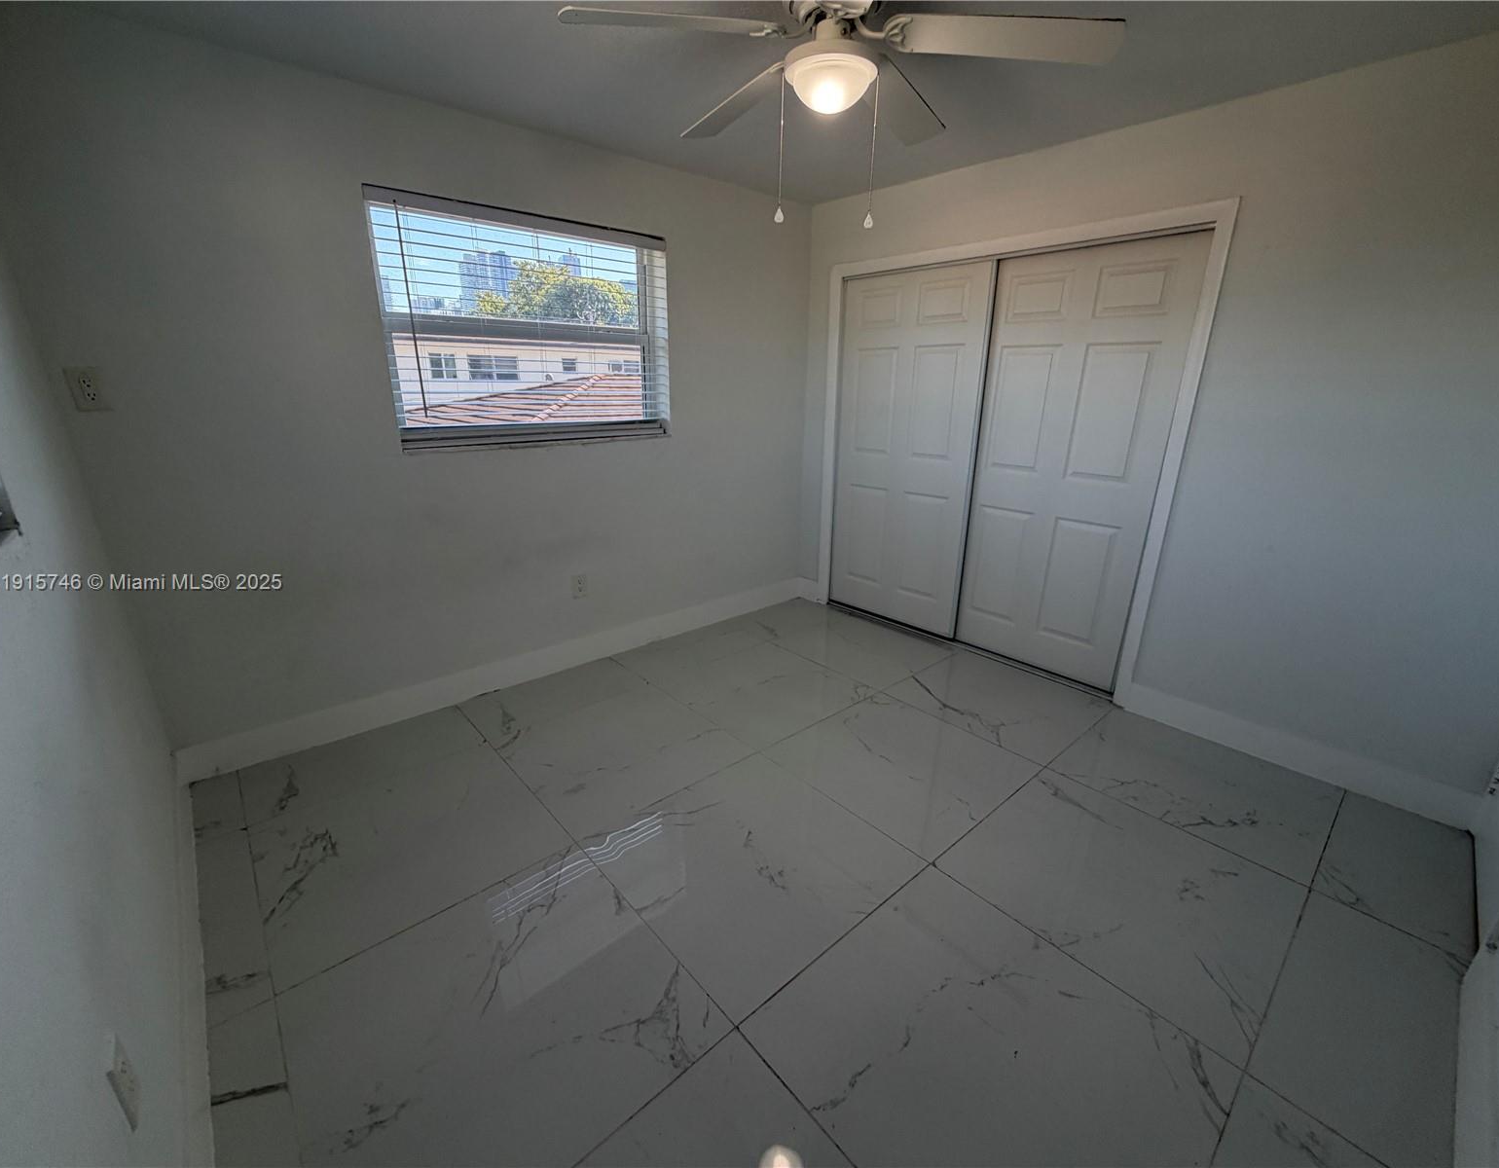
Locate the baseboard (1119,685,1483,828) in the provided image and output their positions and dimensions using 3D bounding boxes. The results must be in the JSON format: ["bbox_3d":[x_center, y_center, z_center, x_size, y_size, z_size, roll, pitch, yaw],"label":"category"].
[{"bbox_3d":[2.104,0.637,2.527,0.019,0.158,1.081,-15,24,-39],"label":"baseboard"}]

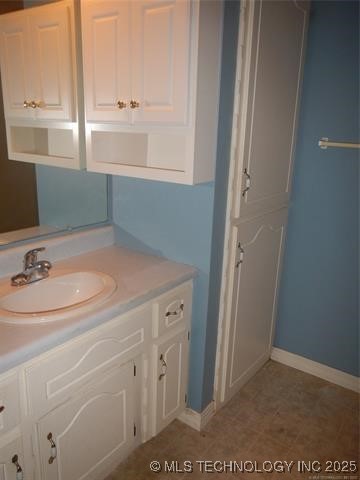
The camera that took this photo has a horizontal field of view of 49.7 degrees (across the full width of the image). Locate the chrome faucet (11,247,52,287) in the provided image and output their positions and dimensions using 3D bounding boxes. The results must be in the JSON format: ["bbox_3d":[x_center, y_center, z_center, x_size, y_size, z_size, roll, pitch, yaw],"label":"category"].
[{"bbox_3d":[-0.512,0.089,1.399,0.156,0.141,0.150,13,20,34],"label":"chrome faucet"}]

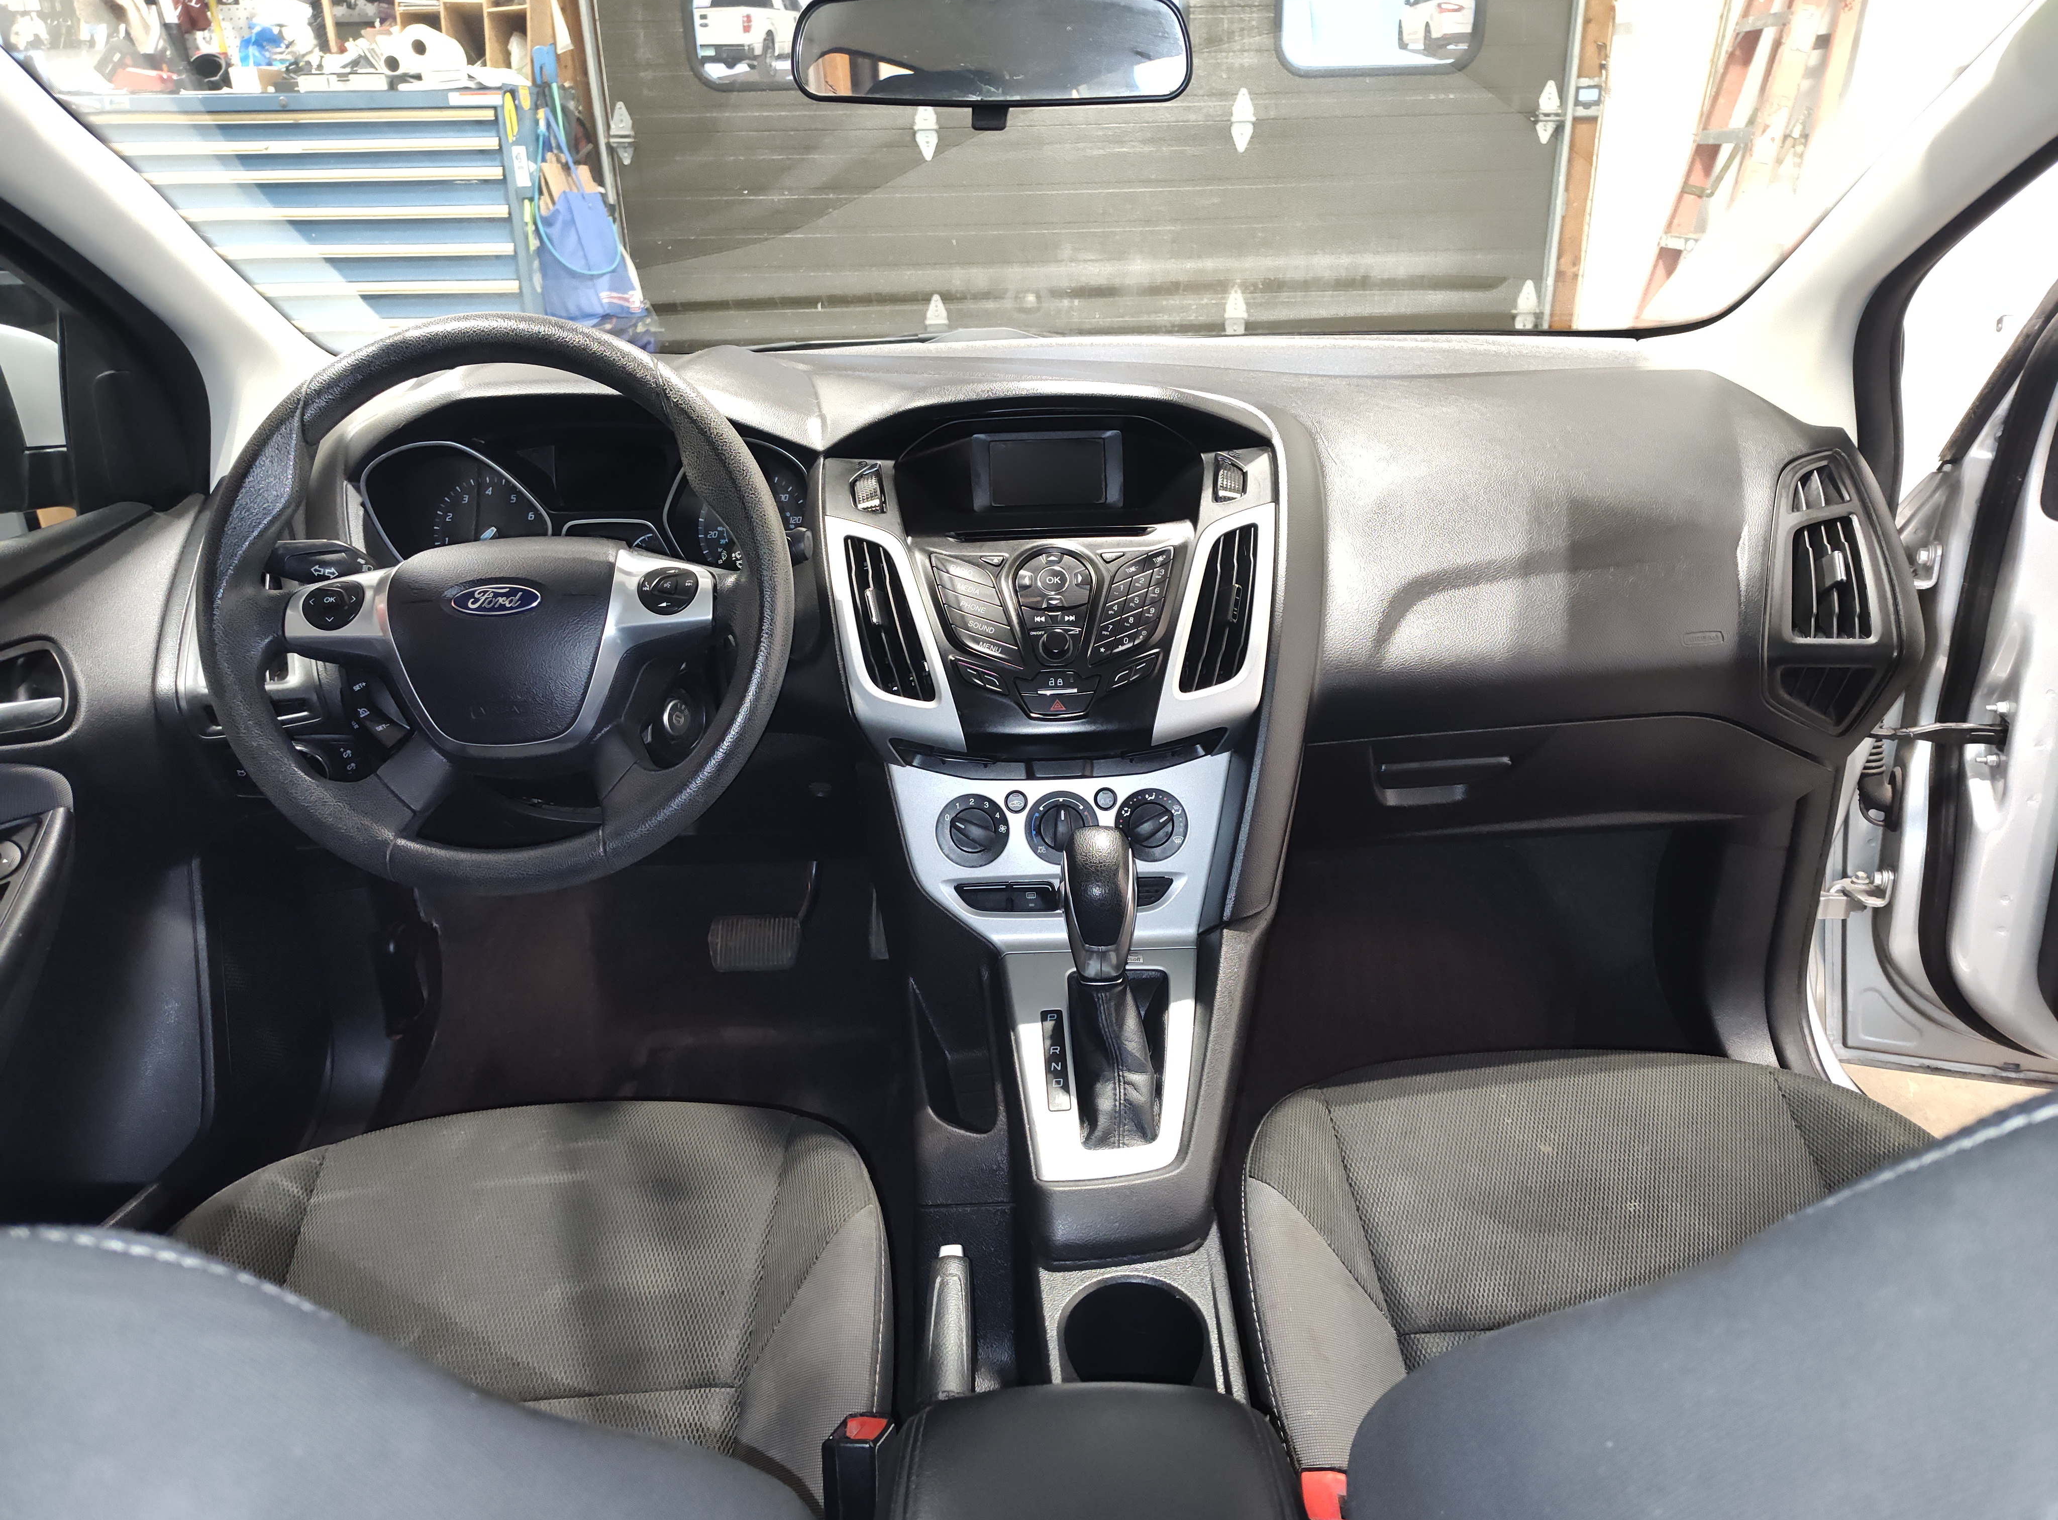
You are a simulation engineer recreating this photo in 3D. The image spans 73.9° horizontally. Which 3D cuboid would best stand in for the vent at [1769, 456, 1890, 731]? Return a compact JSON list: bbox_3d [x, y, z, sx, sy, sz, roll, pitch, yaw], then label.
[{"bbox_3d":[0.625,-0.130,1.065,0.098,0.210,0.070,1,9,7],"label":"vent"}]

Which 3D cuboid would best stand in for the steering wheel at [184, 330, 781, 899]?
[{"bbox_3d":[-0.335,-0.097,0.892,0.372,0.372,0.105,-2,-2,-1],"label":"steering wheel"}]

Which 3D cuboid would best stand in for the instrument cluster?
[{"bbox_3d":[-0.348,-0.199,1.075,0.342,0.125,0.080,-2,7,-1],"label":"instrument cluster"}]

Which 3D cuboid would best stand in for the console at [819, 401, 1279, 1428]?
[{"bbox_3d":[0.029,0.049,0.887,0.330,0.470,0.540,-2,24,-1],"label":"console"}]

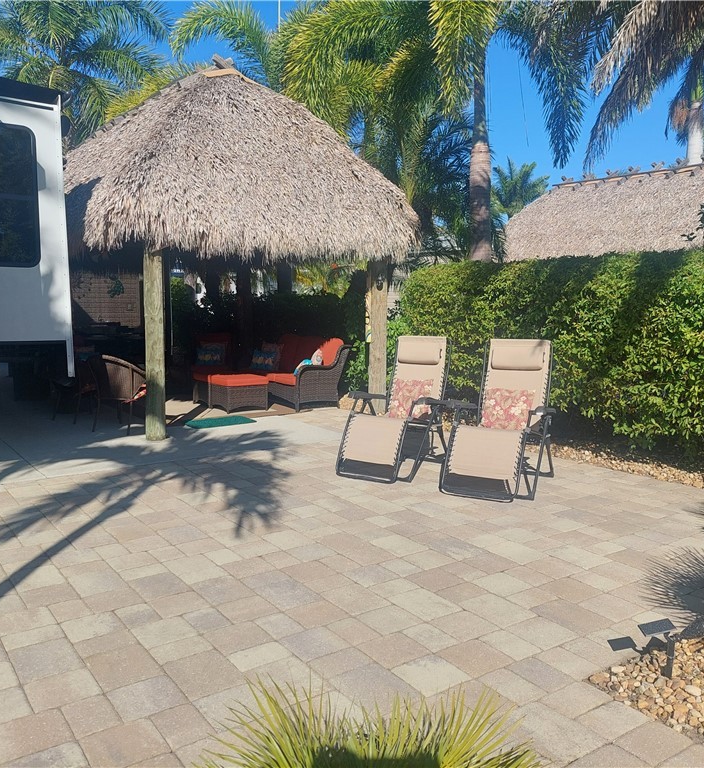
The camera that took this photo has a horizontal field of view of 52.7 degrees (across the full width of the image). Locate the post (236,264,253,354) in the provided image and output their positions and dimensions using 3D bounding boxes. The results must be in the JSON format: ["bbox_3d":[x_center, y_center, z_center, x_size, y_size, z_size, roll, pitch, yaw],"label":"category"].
[{"bbox_3d":[-1.780,-1.084,11.730,0.200,2.200,0.200,-4,8,-35],"label":"post"}]

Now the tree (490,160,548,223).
[{"bbox_3d":[6.588,-5.669,29.432,3.300,7.380,3.300,-4,8,-35],"label":"tree"}]

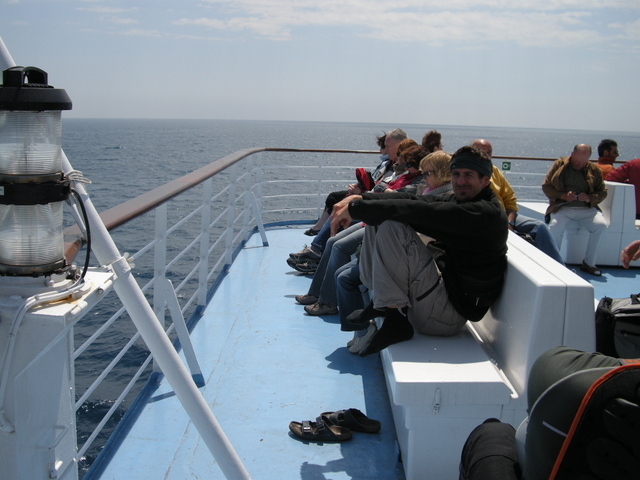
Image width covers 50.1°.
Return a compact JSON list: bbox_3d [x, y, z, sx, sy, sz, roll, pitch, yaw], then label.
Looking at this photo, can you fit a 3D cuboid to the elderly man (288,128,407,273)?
[{"bbox_3d":[0.272,-0.337,6.138,1.100,1.310,0.520,1,10,0],"label":"elderly man"}]

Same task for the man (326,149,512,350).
[{"bbox_3d":[0.447,0.012,3.232,0.820,0.910,0.540,-1,10,-10],"label":"man"}]

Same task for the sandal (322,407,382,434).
[{"bbox_3d":[0.139,0.824,3.175,0.275,0.080,0.105,5,11,18],"label":"sandal"}]

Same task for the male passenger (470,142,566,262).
[{"bbox_3d":[1.466,-0.156,5.350,0.900,1.280,0.540,2,10,3],"label":"male passenger"}]

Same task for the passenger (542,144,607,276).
[{"bbox_3d":[2.483,-0.329,6.634,0.620,1.200,0.820,3,10,11],"label":"passenger"}]

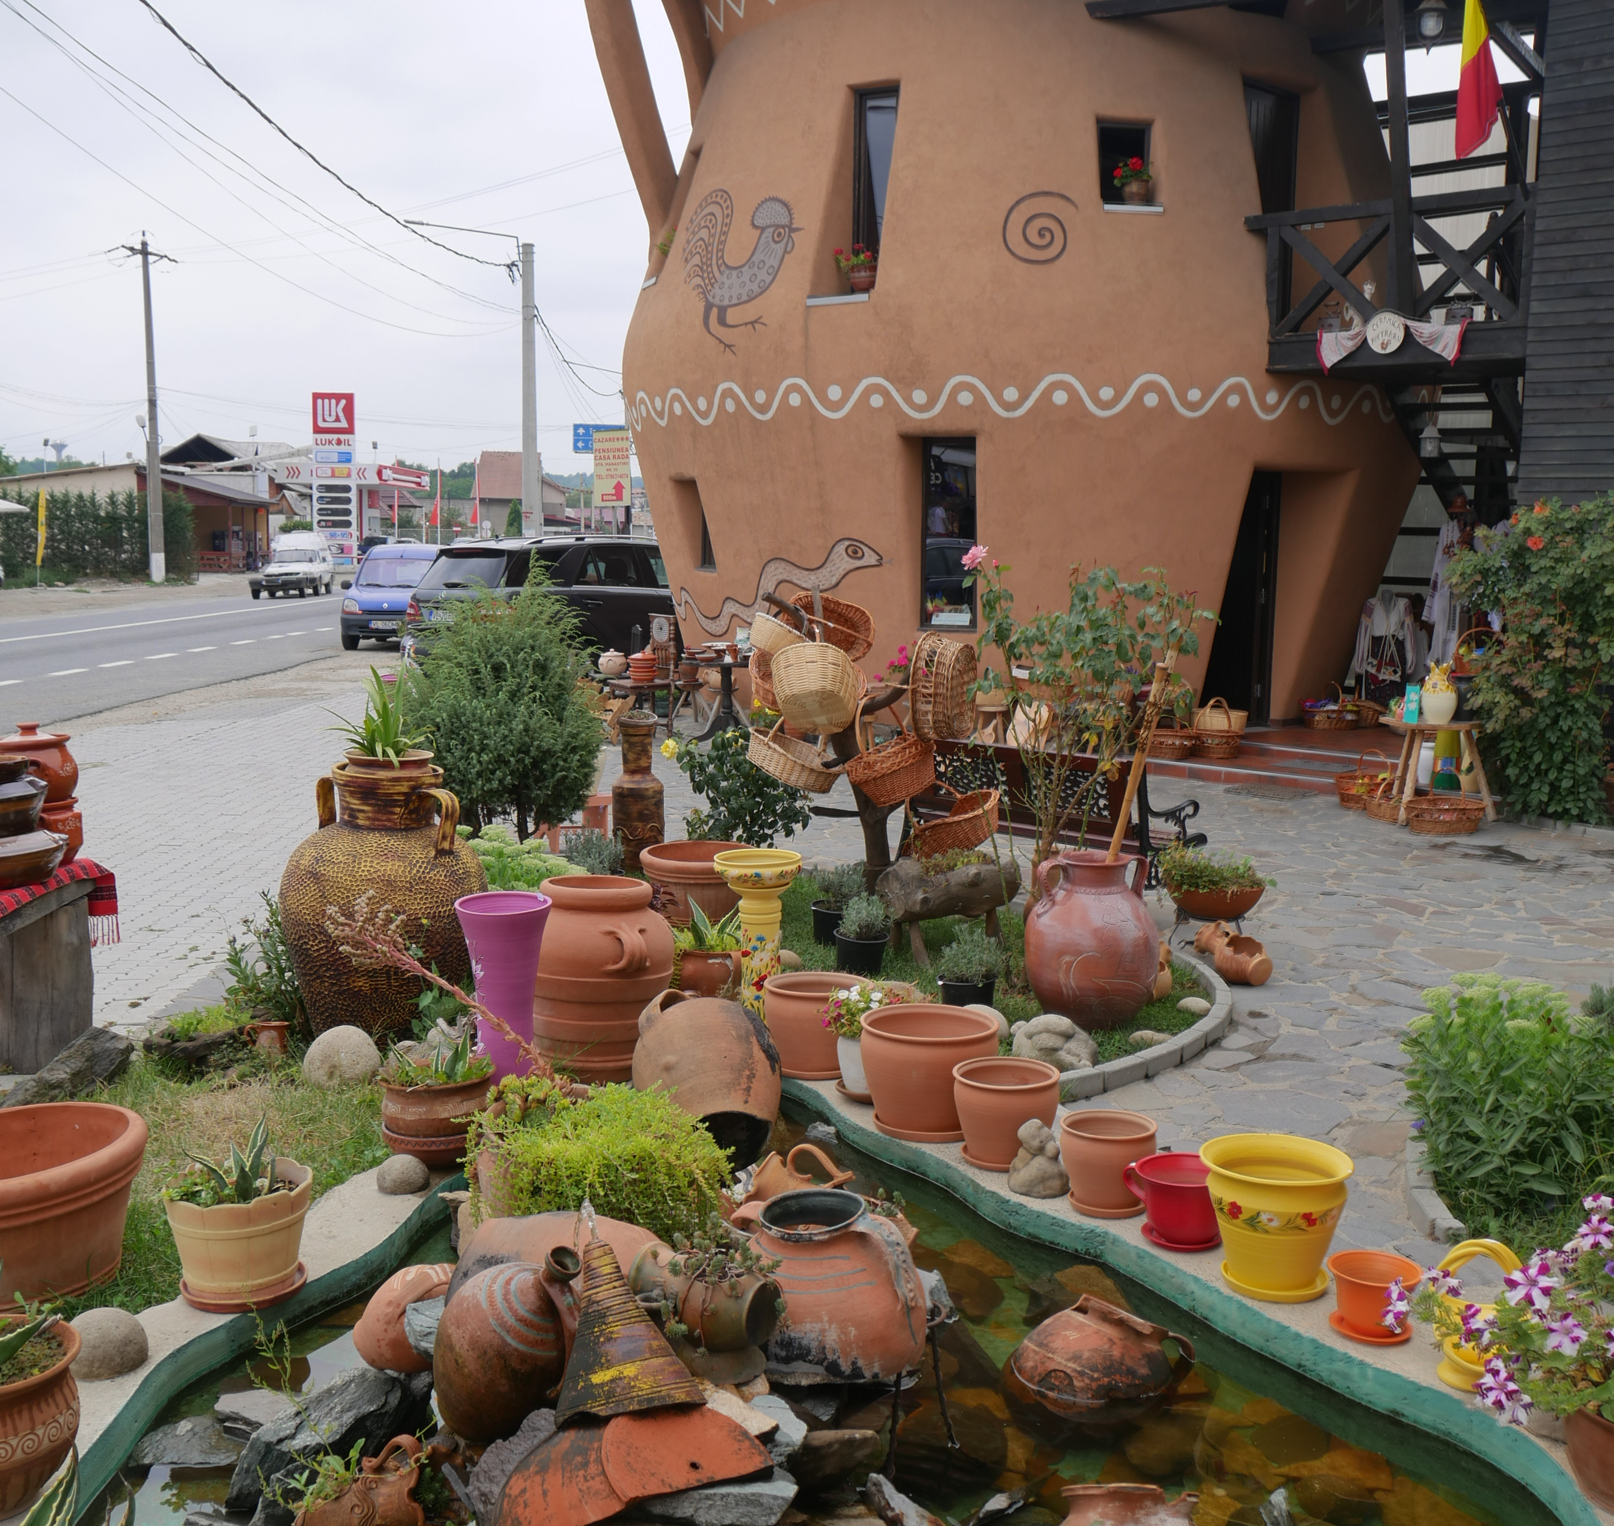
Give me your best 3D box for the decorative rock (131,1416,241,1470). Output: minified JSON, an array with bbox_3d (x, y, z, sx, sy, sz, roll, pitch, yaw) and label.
[{"bbox_3d":[-1.167,1.279,3.268,0.205,0.070,0.140,0,7,0],"label":"decorative rock"}]

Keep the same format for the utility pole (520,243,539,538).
[{"bbox_3d":[-5.630,-6.576,35.484,0.400,7.836,0.350,1,7,0],"label":"utility pole"}]

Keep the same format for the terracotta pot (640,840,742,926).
[{"bbox_3d":[-0.461,0.538,7.520,0.515,0.325,0.515,0,7,-4],"label":"terracotta pot"}]

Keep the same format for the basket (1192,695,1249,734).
[{"bbox_3d":[3.342,-0.387,14.046,0.455,0.300,0.300,1,7,0],"label":"basket"}]

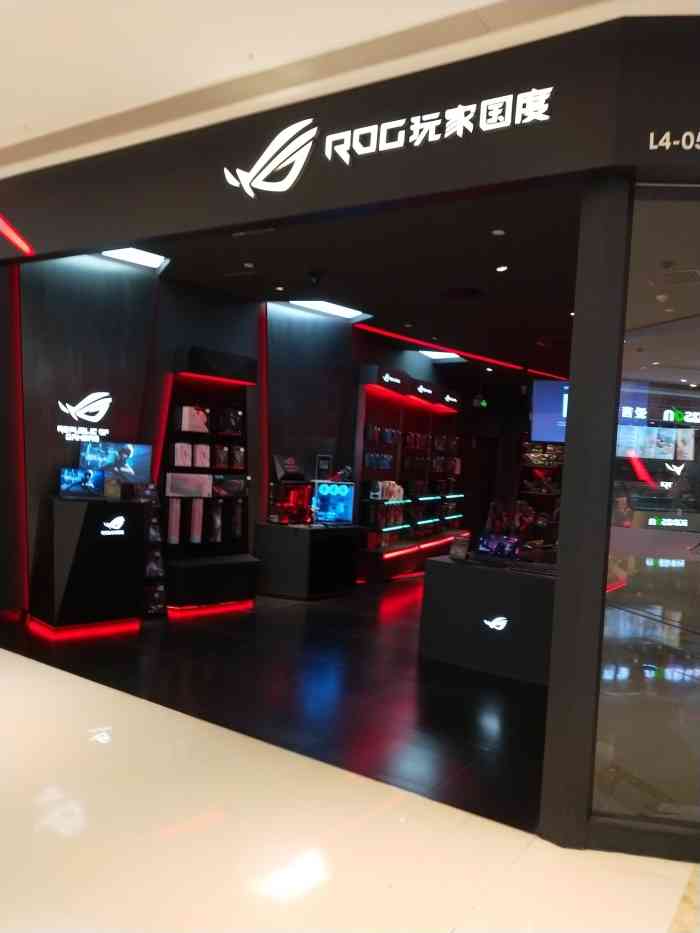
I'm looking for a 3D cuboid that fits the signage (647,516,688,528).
[{"bbox_3d":[5.370,0.947,10.487,0.700,0.200,0.050,2,3,-3],"label":"signage"}]

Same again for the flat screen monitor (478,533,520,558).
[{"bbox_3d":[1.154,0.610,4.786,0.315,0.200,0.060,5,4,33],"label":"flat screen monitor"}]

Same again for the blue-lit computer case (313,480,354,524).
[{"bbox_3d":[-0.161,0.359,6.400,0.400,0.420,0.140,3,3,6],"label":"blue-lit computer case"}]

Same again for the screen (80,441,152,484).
[{"bbox_3d":[-2.024,-0.035,5.363,0.590,0.365,0.060,1,4,-28],"label":"screen"}]

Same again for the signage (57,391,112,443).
[{"bbox_3d":[-2.371,-0.446,5.536,0.460,0.440,0.030,0,4,-30],"label":"signage"}]

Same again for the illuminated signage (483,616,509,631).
[{"bbox_3d":[1.044,1.127,4.450,0.175,0.090,0.020,4,4,29],"label":"illuminated signage"}]

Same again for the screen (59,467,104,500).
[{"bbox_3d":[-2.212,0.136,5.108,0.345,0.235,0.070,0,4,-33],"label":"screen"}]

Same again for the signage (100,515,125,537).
[{"bbox_3d":[-1.927,0.481,5.052,0.210,0.165,0.020,0,4,-36],"label":"signage"}]

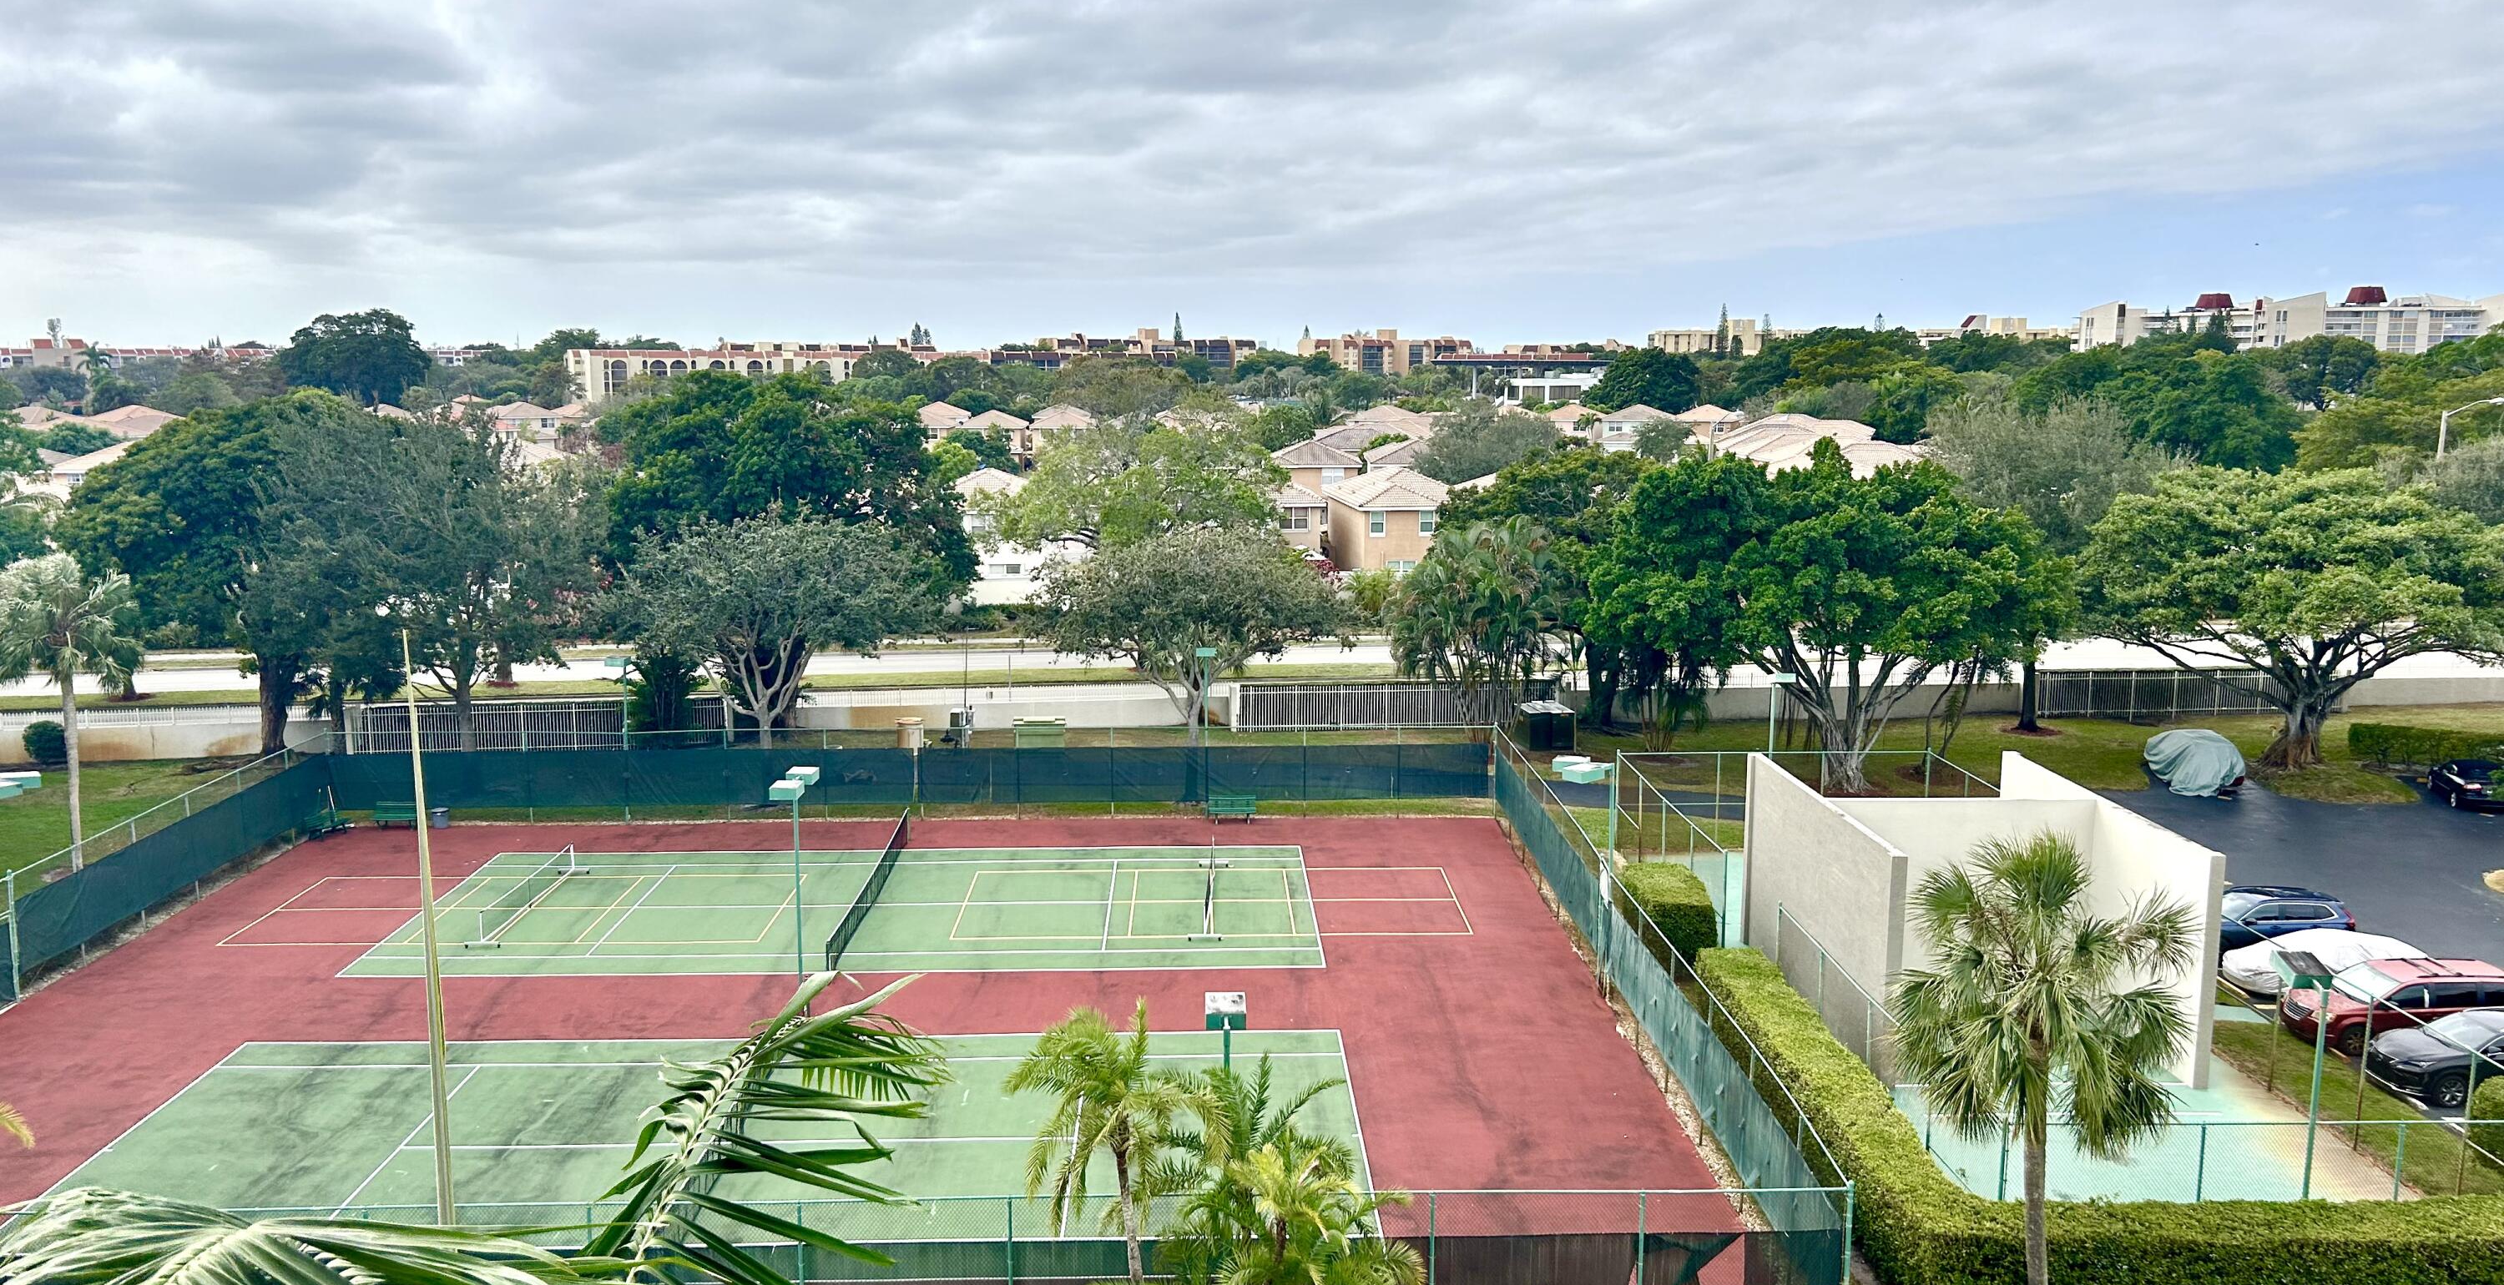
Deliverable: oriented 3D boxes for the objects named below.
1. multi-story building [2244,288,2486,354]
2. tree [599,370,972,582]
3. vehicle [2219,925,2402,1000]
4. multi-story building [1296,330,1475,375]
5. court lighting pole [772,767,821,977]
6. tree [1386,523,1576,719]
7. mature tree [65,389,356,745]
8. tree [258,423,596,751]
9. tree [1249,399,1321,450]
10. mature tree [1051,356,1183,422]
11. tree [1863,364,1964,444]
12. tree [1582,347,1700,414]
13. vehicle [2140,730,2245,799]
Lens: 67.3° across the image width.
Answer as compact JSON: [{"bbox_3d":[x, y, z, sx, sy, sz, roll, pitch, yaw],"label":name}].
[{"bbox_3d":[267.500,-72.835,459.000,66.000,27.000,20.000,-3,10,-17],"label":"multi-story building"},{"bbox_3d":[-17.875,-3.405,72.433,14.350,13.950,13.500,0,9,0],"label":"tree"},{"bbox_3d":[25.758,7.414,45.049,4.700,1.460,1.850,0,9,-2],"label":"vehicle"},{"bbox_3d":[47.530,-102.130,672.306,64.000,18.000,22.000,0,9,0],"label":"multi-story building"},{"bbox_3d":[-10.257,5.692,42.916,0.750,5.450,1.900,0,9,-2],"label":"court lighting pole"},{"bbox_3d":[8.180,0.010,67.348,6.500,8.800,6.240,0,9,0],"label":"tree"},{"bbox_3d":[-37.823,-2.656,69.997,13.000,13.100,12.500,-5,11,-28],"label":"mature tree"},{"bbox_3d":[-27.678,-1.279,63.554,10.417,12.620,9.320,0,9,0],"label":"tree"},{"bbox_3d":[2.870,-17.394,172.451,6.800,9.268,6.596,0,9,1],"label":"tree"},{"bbox_3d":[-17.797,-31.563,250.000,17.930,12.750,16.500,0,9,0],"label":"mature tree"},{"bbox_3d":[60.120,-18.597,171.211,8.369,12.775,7.929,0,9,0],"label":"tree"},{"bbox_3d":[51.740,-31.875,248.094,15.800,13.600,15.000,2,9,12],"label":"tree"},{"bbox_3d":[32.695,4.033,65.427,1.900,1.650,4.500,2,9,10],"label":"vehicle"}]

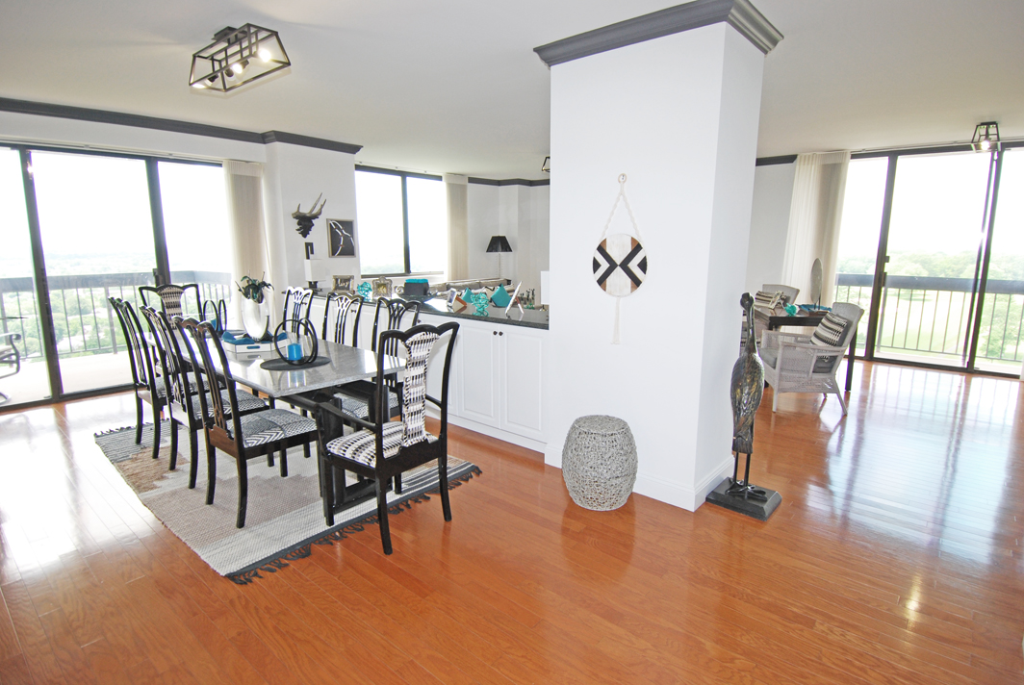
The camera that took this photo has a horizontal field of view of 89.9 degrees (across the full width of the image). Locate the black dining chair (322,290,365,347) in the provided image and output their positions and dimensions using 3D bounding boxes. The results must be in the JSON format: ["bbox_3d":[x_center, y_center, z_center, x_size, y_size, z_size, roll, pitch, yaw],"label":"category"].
[{"bbox_3d":[-1.417,0.202,3.735,0.493,1.067,0.540,9,13,40],"label":"black dining chair"}]

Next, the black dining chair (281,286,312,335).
[{"bbox_3d":[-1.944,0.120,4.189,0.493,1.067,0.540,9,13,40],"label":"black dining chair"}]

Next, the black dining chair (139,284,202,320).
[{"bbox_3d":[-2.828,0.071,4.454,0.554,1.067,0.539,9,13,40],"label":"black dining chair"}]

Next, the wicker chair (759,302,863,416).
[{"bbox_3d":[2.530,0.103,4.398,0.630,0.880,0.600,2,10,11],"label":"wicker chair"}]

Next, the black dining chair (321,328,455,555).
[{"bbox_3d":[-0.597,0.413,2.572,0.554,1.067,0.539,9,13,40],"label":"black dining chair"}]

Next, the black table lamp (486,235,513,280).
[{"bbox_3d":[-0.192,-1.197,7.811,0.400,0.850,0.400,0,10,0],"label":"black table lamp"}]

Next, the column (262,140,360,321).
[{"bbox_3d":[-2.147,-0.867,5.610,0.420,2.360,0.870,9,14,42],"label":"column"}]

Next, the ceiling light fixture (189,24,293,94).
[{"bbox_3d":[-1.460,-1.525,2.713,0.710,0.200,0.200,8,13,38],"label":"ceiling light fixture"}]

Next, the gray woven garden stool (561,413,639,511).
[{"bbox_3d":[0.494,0.666,2.886,0.423,0.456,0.423,0,10,0],"label":"gray woven garden stool"}]

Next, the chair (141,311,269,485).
[{"bbox_3d":[-1.923,0.293,3.236,0.493,1.067,0.540,9,13,40],"label":"chair"}]

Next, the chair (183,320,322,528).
[{"bbox_3d":[-1.412,0.372,2.801,0.493,1.067,0.540,9,13,40],"label":"chair"}]

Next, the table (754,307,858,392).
[{"bbox_3d":[3.066,0.042,5.522,0.826,0.742,0.840,2,10,9],"label":"table"}]

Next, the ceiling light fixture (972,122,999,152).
[{"bbox_3d":[4.270,-1.868,4.622,0.190,0.200,0.680,9,14,42],"label":"ceiling light fixture"}]

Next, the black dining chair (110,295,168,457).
[{"bbox_3d":[-2.315,0.193,3.499,0.490,1.020,0.540,9,14,42],"label":"black dining chair"}]

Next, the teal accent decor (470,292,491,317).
[{"bbox_3d":[-0.226,-0.274,3.659,0.130,0.165,0.130,9,14,42],"label":"teal accent decor"}]

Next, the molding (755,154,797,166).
[{"bbox_3d":[3.209,-2.218,6.287,0.520,0.100,0.085,9,14,42],"label":"molding"}]

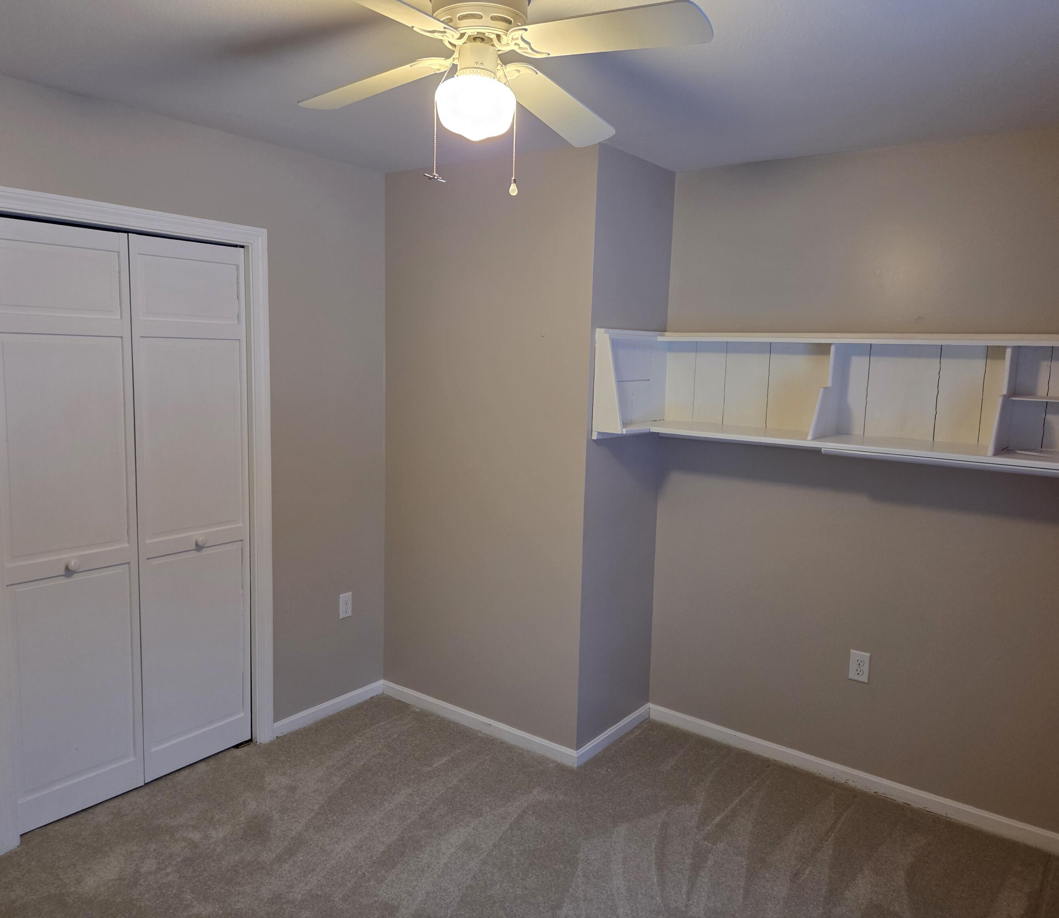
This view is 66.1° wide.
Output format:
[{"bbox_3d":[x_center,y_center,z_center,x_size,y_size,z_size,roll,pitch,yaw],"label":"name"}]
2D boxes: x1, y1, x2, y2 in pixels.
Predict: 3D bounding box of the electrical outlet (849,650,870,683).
[{"bbox_3d":[1.268,0.799,3.123,0.071,0.116,0.010,7,9,37],"label":"electrical outlet"}]

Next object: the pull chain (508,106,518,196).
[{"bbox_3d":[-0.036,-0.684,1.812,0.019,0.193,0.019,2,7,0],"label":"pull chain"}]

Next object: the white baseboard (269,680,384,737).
[{"bbox_3d":[-0.890,1.127,3.691,0.014,0.066,0.625,7,9,37],"label":"white baseboard"}]

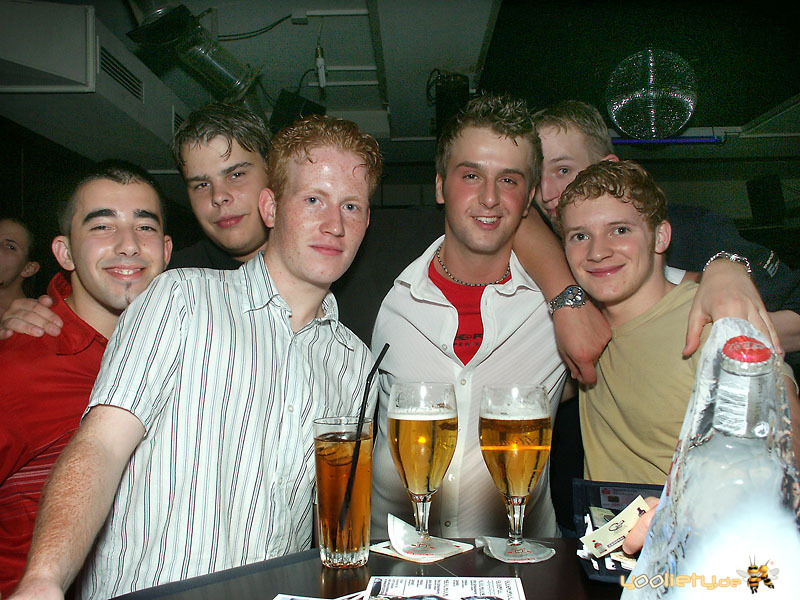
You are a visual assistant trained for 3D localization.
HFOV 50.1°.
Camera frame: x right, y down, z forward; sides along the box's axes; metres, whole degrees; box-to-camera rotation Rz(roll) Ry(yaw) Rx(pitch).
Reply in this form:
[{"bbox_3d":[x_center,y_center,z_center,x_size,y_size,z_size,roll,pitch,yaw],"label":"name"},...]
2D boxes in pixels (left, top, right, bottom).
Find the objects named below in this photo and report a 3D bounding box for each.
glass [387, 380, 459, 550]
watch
[{"bbox_3d":[0.028,0.192,1.000,0.081,0.186,0.081,0,-1,0],"label":"glass"},{"bbox_3d":[0.276,0.001,1.400,0.064,0.043,0.052,-21,-7,-32],"label":"watch"}]

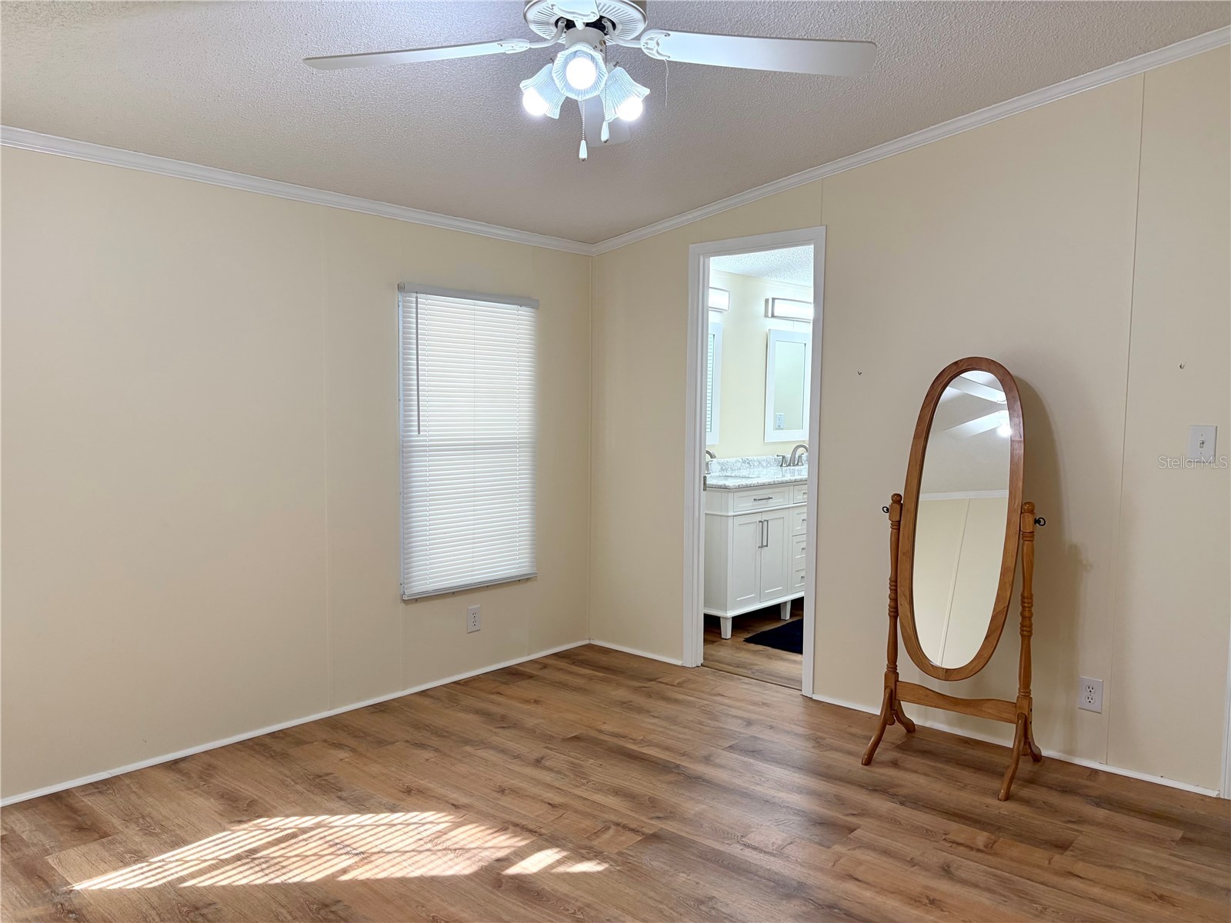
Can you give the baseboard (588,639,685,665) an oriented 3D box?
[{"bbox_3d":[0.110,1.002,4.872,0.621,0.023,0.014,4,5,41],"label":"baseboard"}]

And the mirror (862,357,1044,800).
[{"bbox_3d":[1.261,0.369,3.393,0.599,1.507,0.499,4,5,38],"label":"mirror"}]

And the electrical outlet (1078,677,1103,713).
[{"bbox_3d":[1.753,0.858,3.405,0.079,0.121,0.010,4,5,41],"label":"electrical outlet"}]

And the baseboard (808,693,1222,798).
[{"bbox_3d":[1.476,1.098,3.662,1.547,0.023,0.014,4,5,41],"label":"baseboard"}]

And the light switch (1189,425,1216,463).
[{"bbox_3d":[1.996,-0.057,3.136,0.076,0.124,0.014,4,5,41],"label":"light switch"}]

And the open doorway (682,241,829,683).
[{"bbox_3d":[0.664,0.000,4.387,0.742,2.099,0.125,4,5,41],"label":"open doorway"}]

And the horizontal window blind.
[{"bbox_3d":[-0.672,-0.093,4.339,0.050,1.383,0.828,4,5,41],"label":"horizontal window blind"}]

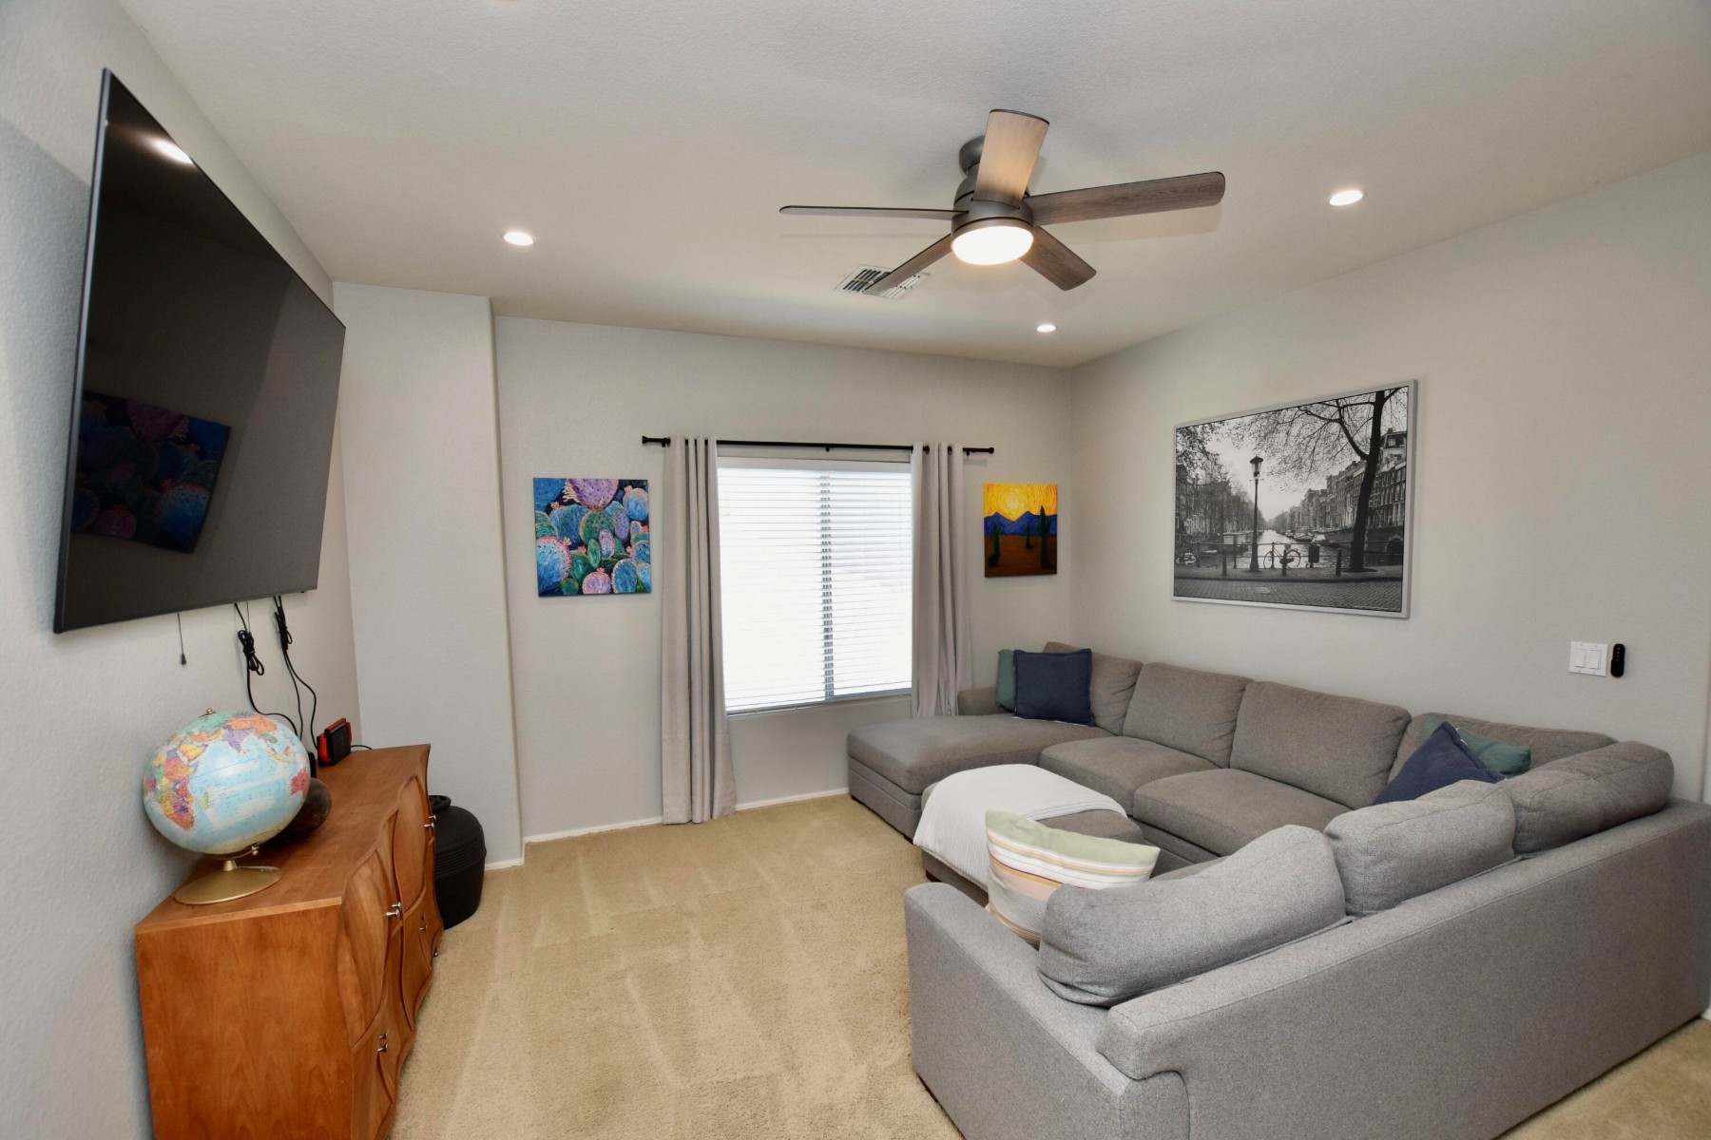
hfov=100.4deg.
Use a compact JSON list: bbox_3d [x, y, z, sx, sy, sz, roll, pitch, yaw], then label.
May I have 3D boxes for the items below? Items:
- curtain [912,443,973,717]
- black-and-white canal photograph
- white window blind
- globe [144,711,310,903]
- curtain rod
[{"bbox_3d":[0.566,0.275,4.602,0.443,2.164,0.130,-3,3,-23],"label":"curtain"},{"bbox_3d":[2.192,-0.319,3.714,0.035,1.033,1.286,-3,3,-24],"label":"black-and-white canal photograph"},{"bbox_3d":[-0.153,0.072,4.447,1.464,1.498,0.060,-3,3,-23],"label":"white window blind"},{"bbox_3d":[-1.427,0.523,1.633,0.310,0.388,0.305,-3,3,-24],"label":"globe"},{"bbox_3d":[-0.120,-0.735,4.282,2.230,0.065,0.080,-3,3,-23],"label":"curtain rod"}]

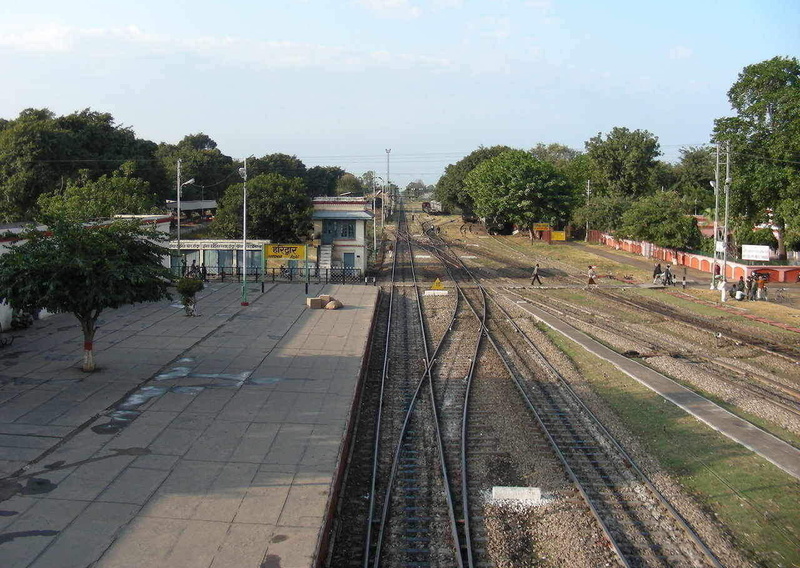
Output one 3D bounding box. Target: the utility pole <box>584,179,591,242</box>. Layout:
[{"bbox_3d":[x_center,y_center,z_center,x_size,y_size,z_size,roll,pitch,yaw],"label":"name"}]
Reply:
[{"bbox_3d":[25.779,-10.005,120.551,0.750,8.620,0.400,0,6,0],"label":"utility pole"}]

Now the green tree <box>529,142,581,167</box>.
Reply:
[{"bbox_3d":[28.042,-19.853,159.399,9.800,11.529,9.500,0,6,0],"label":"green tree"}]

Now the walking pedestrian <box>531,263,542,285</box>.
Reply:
[{"bbox_3d":[10.625,-0.755,68.257,0.820,1.660,0.500,0,6,0],"label":"walking pedestrian"}]

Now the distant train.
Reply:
[{"bbox_3d":[11.360,-25.652,306.966,3.200,4.200,20.000,1,6,13],"label":"distant train"}]

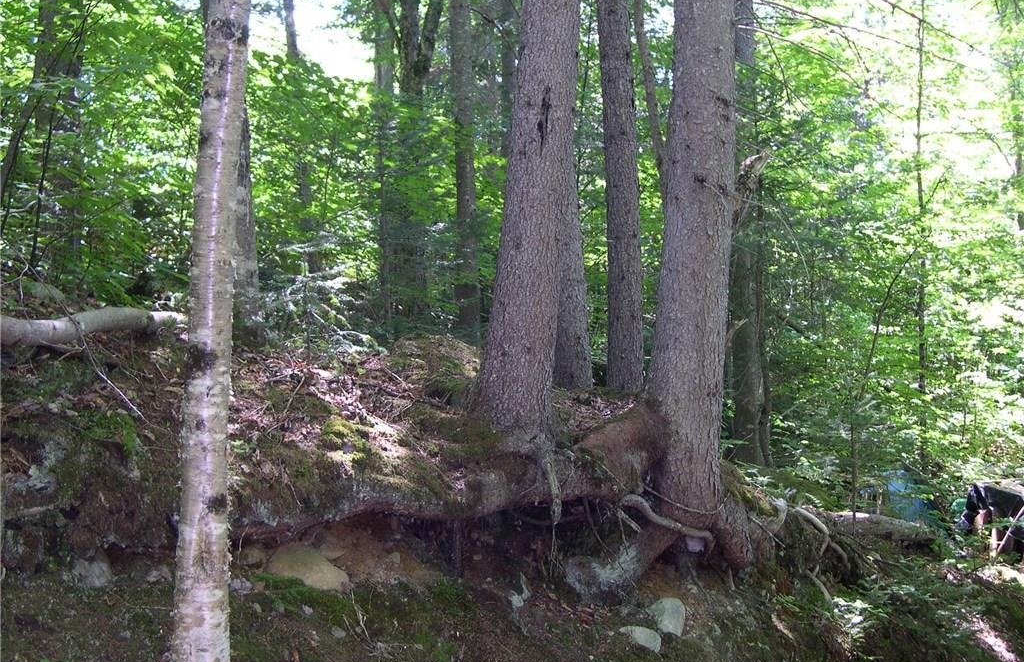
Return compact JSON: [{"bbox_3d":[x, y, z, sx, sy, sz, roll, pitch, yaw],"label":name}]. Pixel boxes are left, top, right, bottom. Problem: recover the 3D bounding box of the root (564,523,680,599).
[{"bbox_3d":[0.531,1.107,5.400,0.540,0.360,0.320,0,0,0],"label":"root"}]

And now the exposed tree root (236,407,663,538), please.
[{"bbox_3d":[-0.285,0.658,5.300,1.900,0.520,0.550,0,-2,-8],"label":"exposed tree root"}]

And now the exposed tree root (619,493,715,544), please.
[{"bbox_3d":[0.728,0.884,5.300,0.450,0.230,0.160,0,0,0],"label":"exposed tree root"}]

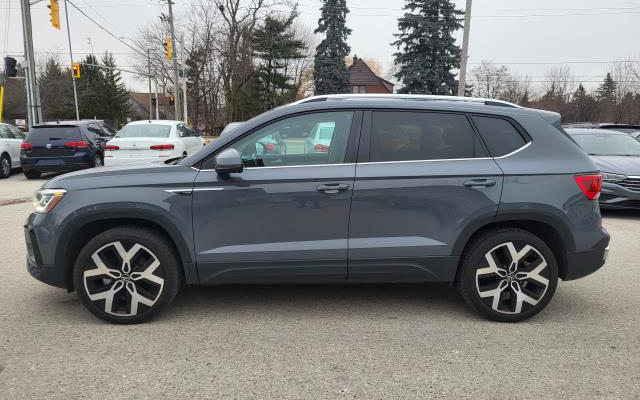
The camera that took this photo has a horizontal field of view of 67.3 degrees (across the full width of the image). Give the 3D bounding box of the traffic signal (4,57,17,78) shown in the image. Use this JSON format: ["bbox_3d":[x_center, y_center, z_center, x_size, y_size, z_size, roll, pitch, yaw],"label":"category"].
[{"bbox_3d":[-10.817,-4.631,16.800,0.360,0.730,0.300,0,9,-3],"label":"traffic signal"}]

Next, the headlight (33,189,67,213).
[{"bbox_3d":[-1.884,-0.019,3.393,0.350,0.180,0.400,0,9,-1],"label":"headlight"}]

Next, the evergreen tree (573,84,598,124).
[{"bbox_3d":[46.133,-16.079,83.458,4.000,8.414,4.000,0,9,0],"label":"evergreen tree"}]

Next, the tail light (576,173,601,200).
[{"bbox_3d":[1.857,-0.095,3.375,0.270,0.180,0.250,0,9,-1],"label":"tail light"}]

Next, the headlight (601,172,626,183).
[{"bbox_3d":[4.306,-0.332,7.100,0.400,0.150,0.300,0,9,-3],"label":"headlight"}]

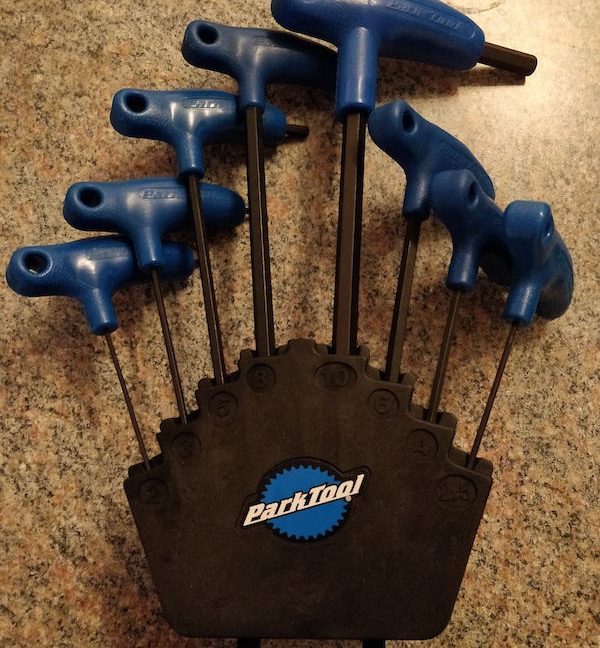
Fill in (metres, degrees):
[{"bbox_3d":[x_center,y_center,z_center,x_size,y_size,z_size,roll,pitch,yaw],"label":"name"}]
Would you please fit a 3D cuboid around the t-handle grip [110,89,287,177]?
[{"bbox_3d":[-0.047,-0.098,0.282,0.088,0.018,0.048,-5,75,-18],"label":"t-handle grip"}]

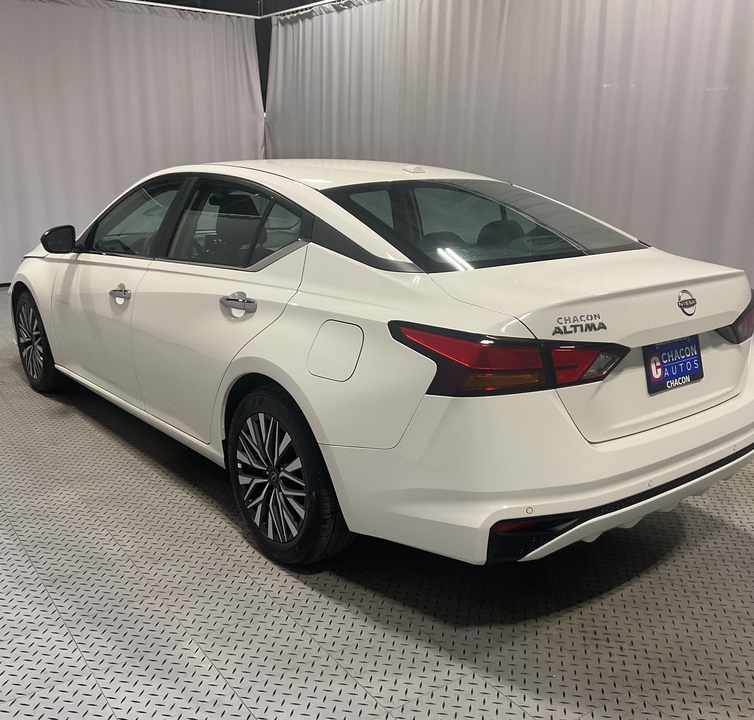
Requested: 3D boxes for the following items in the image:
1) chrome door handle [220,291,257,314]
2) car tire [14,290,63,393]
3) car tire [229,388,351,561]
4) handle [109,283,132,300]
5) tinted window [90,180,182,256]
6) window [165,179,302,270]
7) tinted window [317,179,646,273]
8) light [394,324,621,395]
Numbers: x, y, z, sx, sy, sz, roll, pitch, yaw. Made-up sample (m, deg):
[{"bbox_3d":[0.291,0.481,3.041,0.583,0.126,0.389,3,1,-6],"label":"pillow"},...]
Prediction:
[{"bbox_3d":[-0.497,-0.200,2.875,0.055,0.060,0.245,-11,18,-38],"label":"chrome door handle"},{"bbox_3d":[-2.092,-0.131,5.118,0.230,0.660,0.660,-11,18,-38],"label":"car tire"},{"bbox_3d":[-0.318,0.414,2.990,0.230,0.660,0.660,-11,18,-38],"label":"car tire"},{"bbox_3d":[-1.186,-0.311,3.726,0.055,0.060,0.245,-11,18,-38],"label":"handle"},{"bbox_3d":[-1.193,-0.709,3.950,0.070,0.420,0.860,15,1,-41],"label":"tinted window"},{"bbox_3d":[-0.574,-0.552,3.232,0.070,0.400,1.030,15,1,-41],"label":"window"},{"bbox_3d":[0.426,-0.557,3.096,1.230,0.130,0.750,-11,36,-38],"label":"tinted window"},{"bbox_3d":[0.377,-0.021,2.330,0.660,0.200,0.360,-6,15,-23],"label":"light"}]

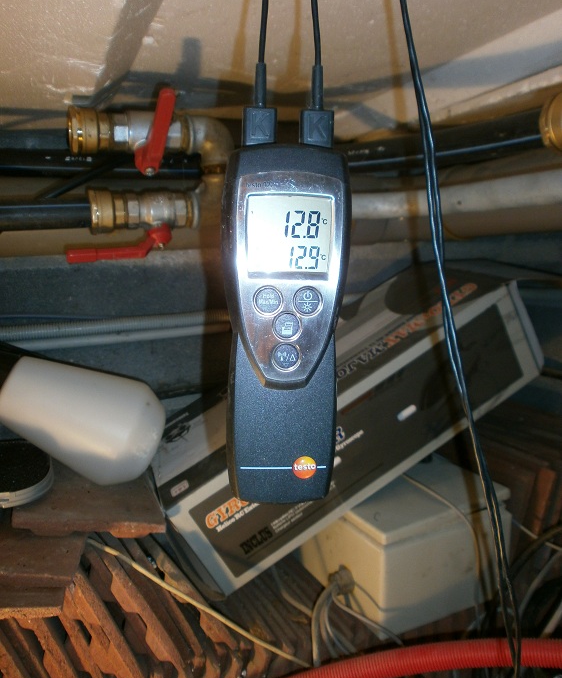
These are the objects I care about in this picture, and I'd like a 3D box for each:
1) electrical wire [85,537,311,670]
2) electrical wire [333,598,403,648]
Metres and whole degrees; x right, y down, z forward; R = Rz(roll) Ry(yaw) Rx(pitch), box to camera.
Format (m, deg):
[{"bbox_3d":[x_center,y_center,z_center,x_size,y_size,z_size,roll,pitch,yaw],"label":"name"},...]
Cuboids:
[{"bbox_3d":[-0.091,0.270,0.605,0.267,0.018,0.018,22,21,15],"label":"electrical wire"},{"bbox_3d":[0.089,0.296,0.608,0.079,0.018,0.015,27,24,18],"label":"electrical wire"}]

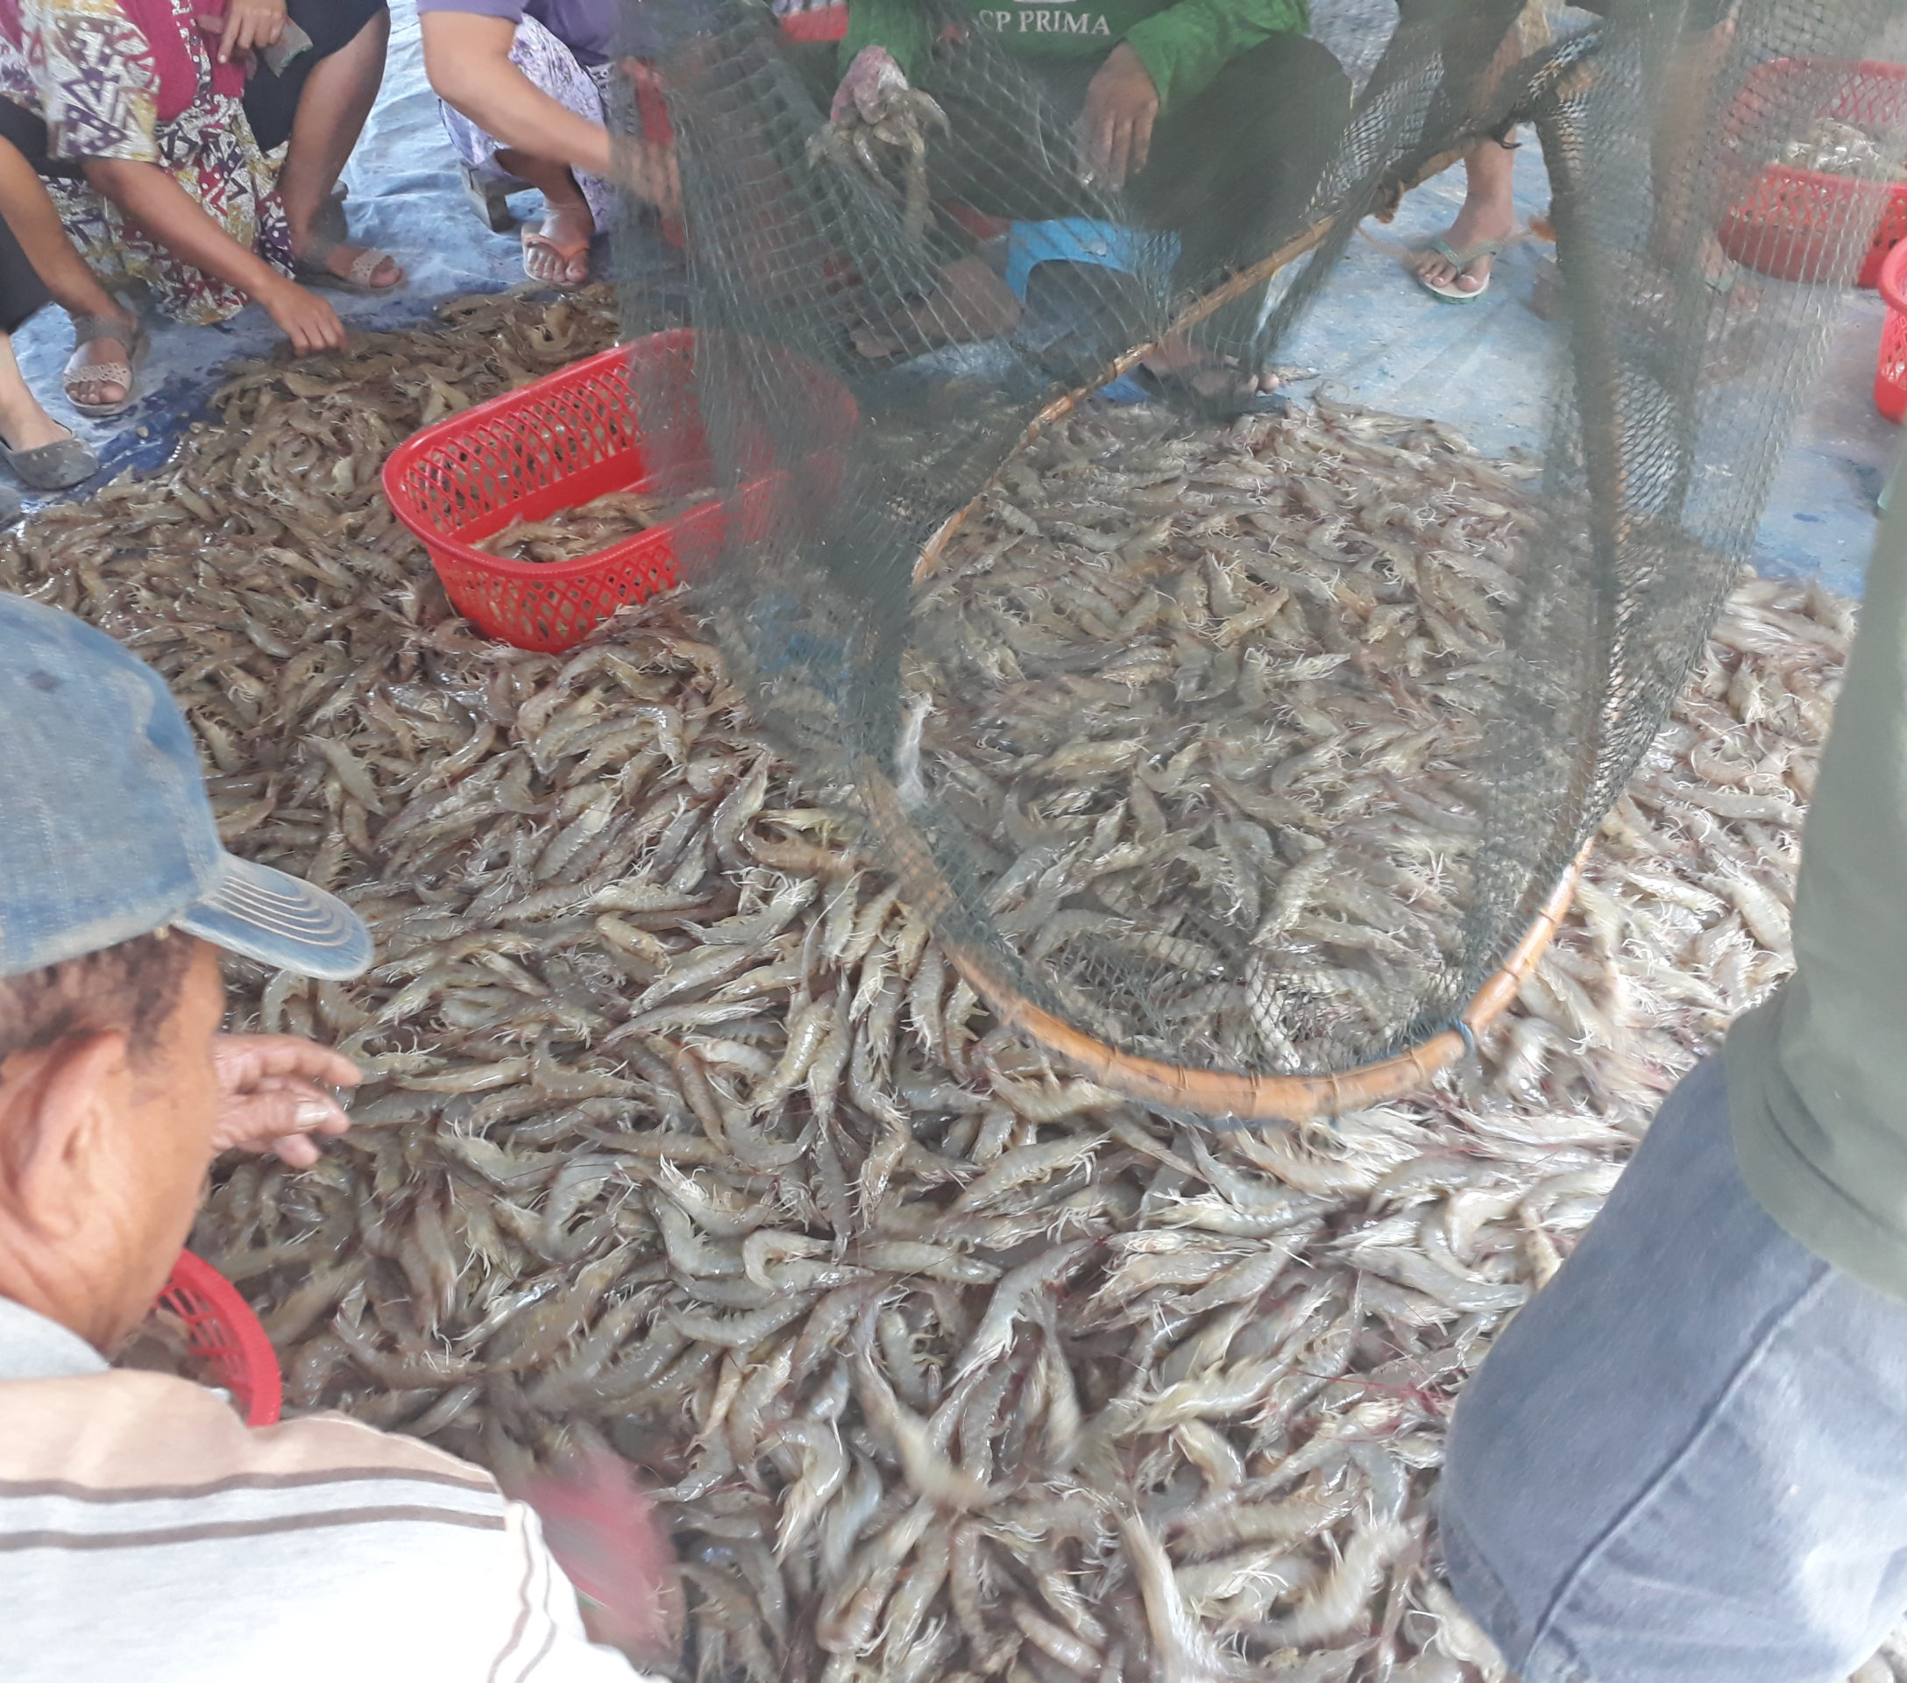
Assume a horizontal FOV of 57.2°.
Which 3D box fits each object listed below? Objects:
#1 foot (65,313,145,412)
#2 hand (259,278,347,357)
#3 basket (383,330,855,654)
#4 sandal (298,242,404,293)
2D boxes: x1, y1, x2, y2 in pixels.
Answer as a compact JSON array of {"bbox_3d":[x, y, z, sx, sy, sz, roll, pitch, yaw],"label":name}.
[{"bbox_3d":[-1.172,-0.686,2.417,0.095,0.090,0.240,-2,45,-2],"label":"foot"},{"bbox_3d":[-0.880,-0.709,2.374,0.135,0.085,0.085,40,47,-12],"label":"hand"},{"bbox_3d":[-0.369,-0.394,2.024,0.515,0.165,0.355,-33,53,-29],"label":"basket"},{"bbox_3d":[-0.927,-0.891,2.626,0.240,0.090,0.095,15,46,15],"label":"sandal"}]

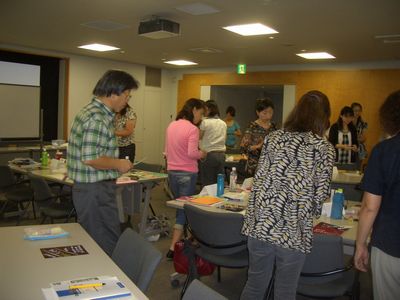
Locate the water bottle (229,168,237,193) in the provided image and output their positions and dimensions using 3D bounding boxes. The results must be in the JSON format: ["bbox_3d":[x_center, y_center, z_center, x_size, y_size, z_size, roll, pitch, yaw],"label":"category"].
[{"bbox_3d":[0.313,0.269,3.735,0.066,0.218,0.066,6,5,39],"label":"water bottle"}]

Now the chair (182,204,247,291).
[{"bbox_3d":[0.173,0.781,2.886,0.520,0.790,0.550,5,5,24],"label":"chair"}]

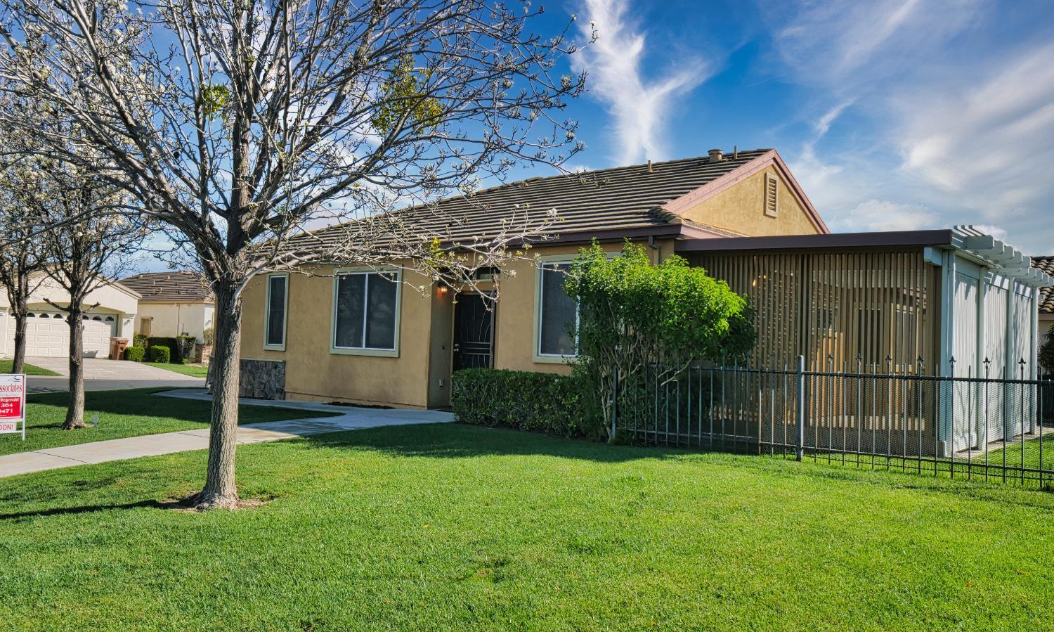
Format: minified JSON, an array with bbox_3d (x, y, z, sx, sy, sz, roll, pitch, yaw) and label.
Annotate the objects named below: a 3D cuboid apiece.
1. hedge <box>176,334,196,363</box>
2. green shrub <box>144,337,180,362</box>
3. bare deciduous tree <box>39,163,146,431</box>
[{"bbox_3d":[-15.674,1.495,39.200,0.880,1.270,0.950,3,-2,-12],"label":"hedge"},{"bbox_3d":[-16.919,1.564,39.500,1.600,1.120,1.100,3,-2,-12],"label":"green shrub"},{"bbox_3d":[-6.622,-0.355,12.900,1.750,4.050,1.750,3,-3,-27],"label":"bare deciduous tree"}]

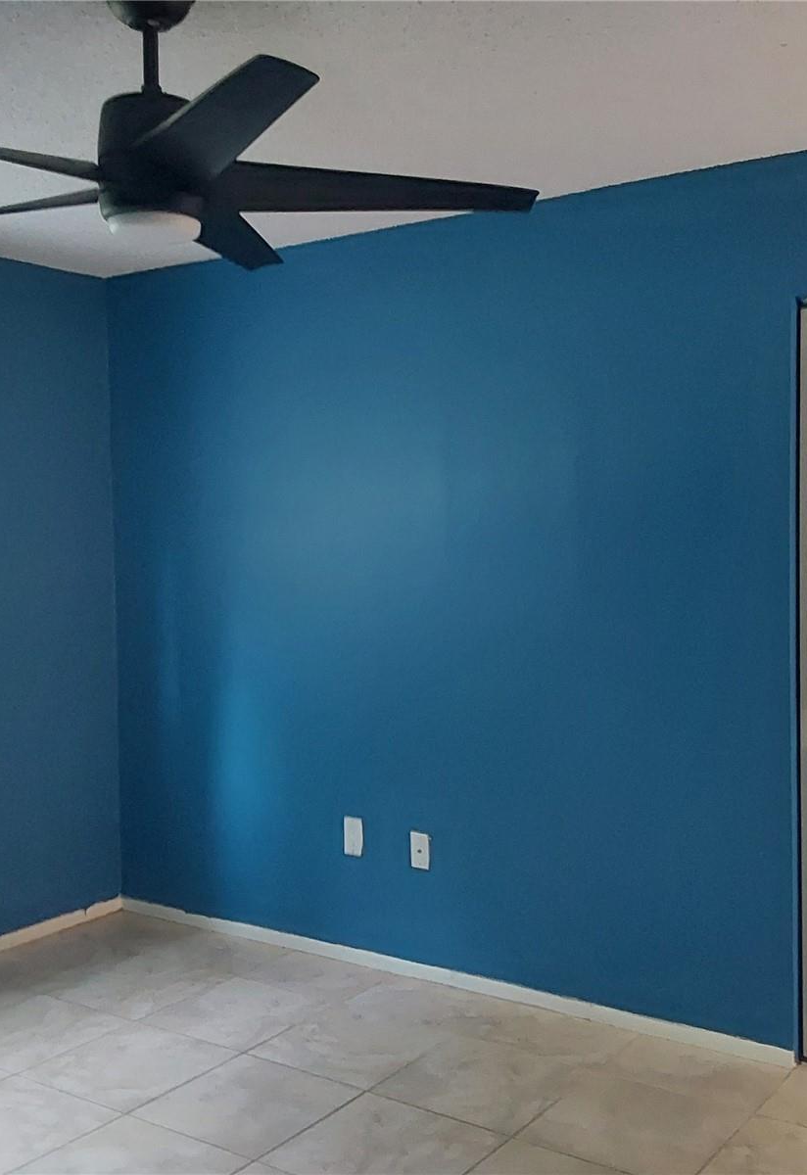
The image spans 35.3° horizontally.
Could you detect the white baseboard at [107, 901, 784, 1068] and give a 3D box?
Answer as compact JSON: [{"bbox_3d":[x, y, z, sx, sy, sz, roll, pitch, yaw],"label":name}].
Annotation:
[{"bbox_3d":[-0.013,1.254,4.205,2.641,0.048,0.016,1,3,35],"label":"white baseboard"}]

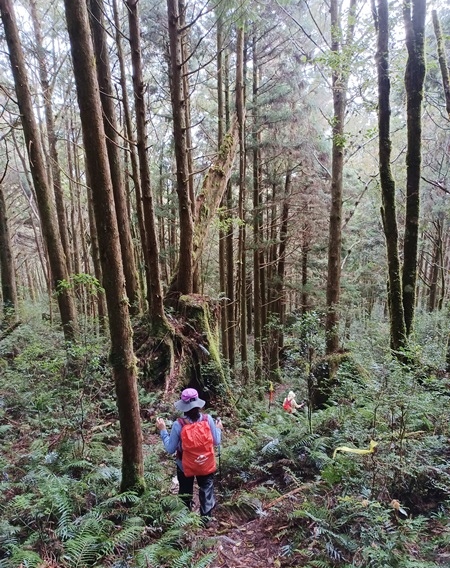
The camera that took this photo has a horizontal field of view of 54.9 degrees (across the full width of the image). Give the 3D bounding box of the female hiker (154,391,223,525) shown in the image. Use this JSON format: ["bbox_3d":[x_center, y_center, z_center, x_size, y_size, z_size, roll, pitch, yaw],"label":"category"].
[{"bbox_3d":[-0.352,1.836,4.578,0.680,1.600,0.600,-4,14,-7],"label":"female hiker"}]

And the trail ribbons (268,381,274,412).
[{"bbox_3d":[1.395,3.375,13.000,0.160,0.950,0.100,-2,15,0],"label":"trail ribbons"}]

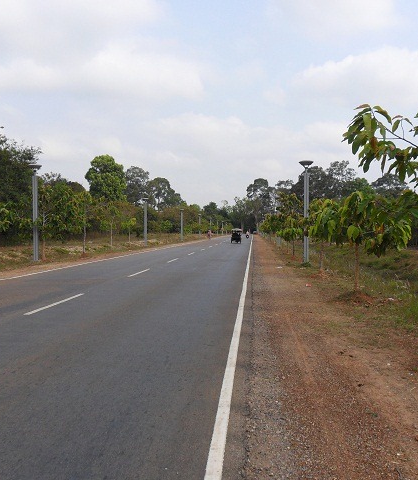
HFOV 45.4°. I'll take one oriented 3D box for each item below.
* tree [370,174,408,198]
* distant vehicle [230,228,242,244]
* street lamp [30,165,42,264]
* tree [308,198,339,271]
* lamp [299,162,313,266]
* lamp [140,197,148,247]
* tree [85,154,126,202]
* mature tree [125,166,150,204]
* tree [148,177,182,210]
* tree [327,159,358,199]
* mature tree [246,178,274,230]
[{"bbox_3d":[35.435,-6.621,98.000,7.200,13.064,7.200,0,1,0],"label":"tree"},{"bbox_3d":[3.621,-0.596,65.950,1.400,1.910,3.100,0,1,5],"label":"distant vehicle"},{"bbox_3d":[-9.234,-1.449,26.600,0.690,5.222,0.690,0,1,0],"label":"street lamp"},{"bbox_3d":[4.674,-0.212,20.200,1.550,2.974,1.550,0,1,0],"label":"tree"},{"bbox_3d":[4.896,-1.437,25.073,0.710,5.130,0.710,0,1,5],"label":"lamp"},{"bbox_3d":[-6.718,-1.940,52.852,0.720,5.090,0.720,0,1,5],"label":"lamp"},{"bbox_3d":[-14.856,-6.277,72.000,5.900,12.109,5.900,0,1,0],"label":"tree"},{"bbox_3d":[-27.404,-15.035,189.754,10.000,26.120,10.000,0,1,5],"label":"mature tree"},{"bbox_3d":[-19.111,-14.544,211.771,14.000,24.310,13.000,0,1,5],"label":"tree"},{"bbox_3d":[28.774,-8.729,108.000,6.600,16.941,6.600,0,1,0],"label":"tree"},{"bbox_3d":[24.038,-16.284,239.748,13.000,26.740,13.000,0,1,5],"label":"mature tree"}]

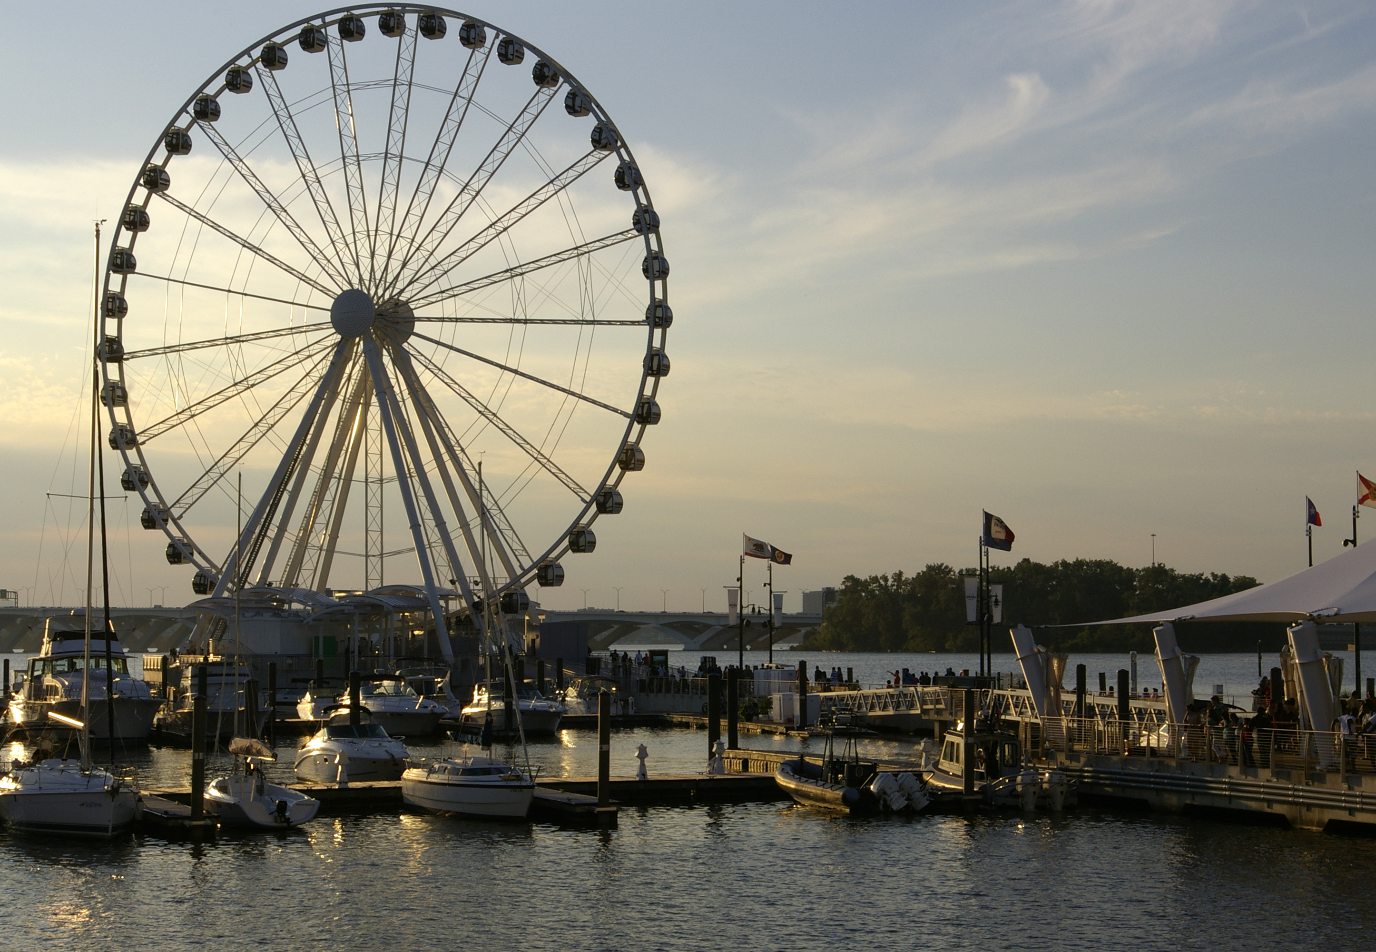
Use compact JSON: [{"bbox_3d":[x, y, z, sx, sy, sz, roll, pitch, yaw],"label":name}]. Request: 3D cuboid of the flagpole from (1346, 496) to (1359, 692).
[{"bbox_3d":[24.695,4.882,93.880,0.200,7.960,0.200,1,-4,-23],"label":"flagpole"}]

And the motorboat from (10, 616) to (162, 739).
[{"bbox_3d":[-32.717,10.815,137.308,4.800,6.600,14.000,2,-4,-27],"label":"motorboat"}]

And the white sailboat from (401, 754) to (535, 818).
[{"bbox_3d":[-6.090,9.092,75.347,2.390,1.750,7.850,2,-4,-27],"label":"white sailboat"}]

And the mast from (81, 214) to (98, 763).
[{"bbox_3d":[-16.307,0.514,69.542,0.170,15.040,0.220,2,-4,-25],"label":"mast"}]

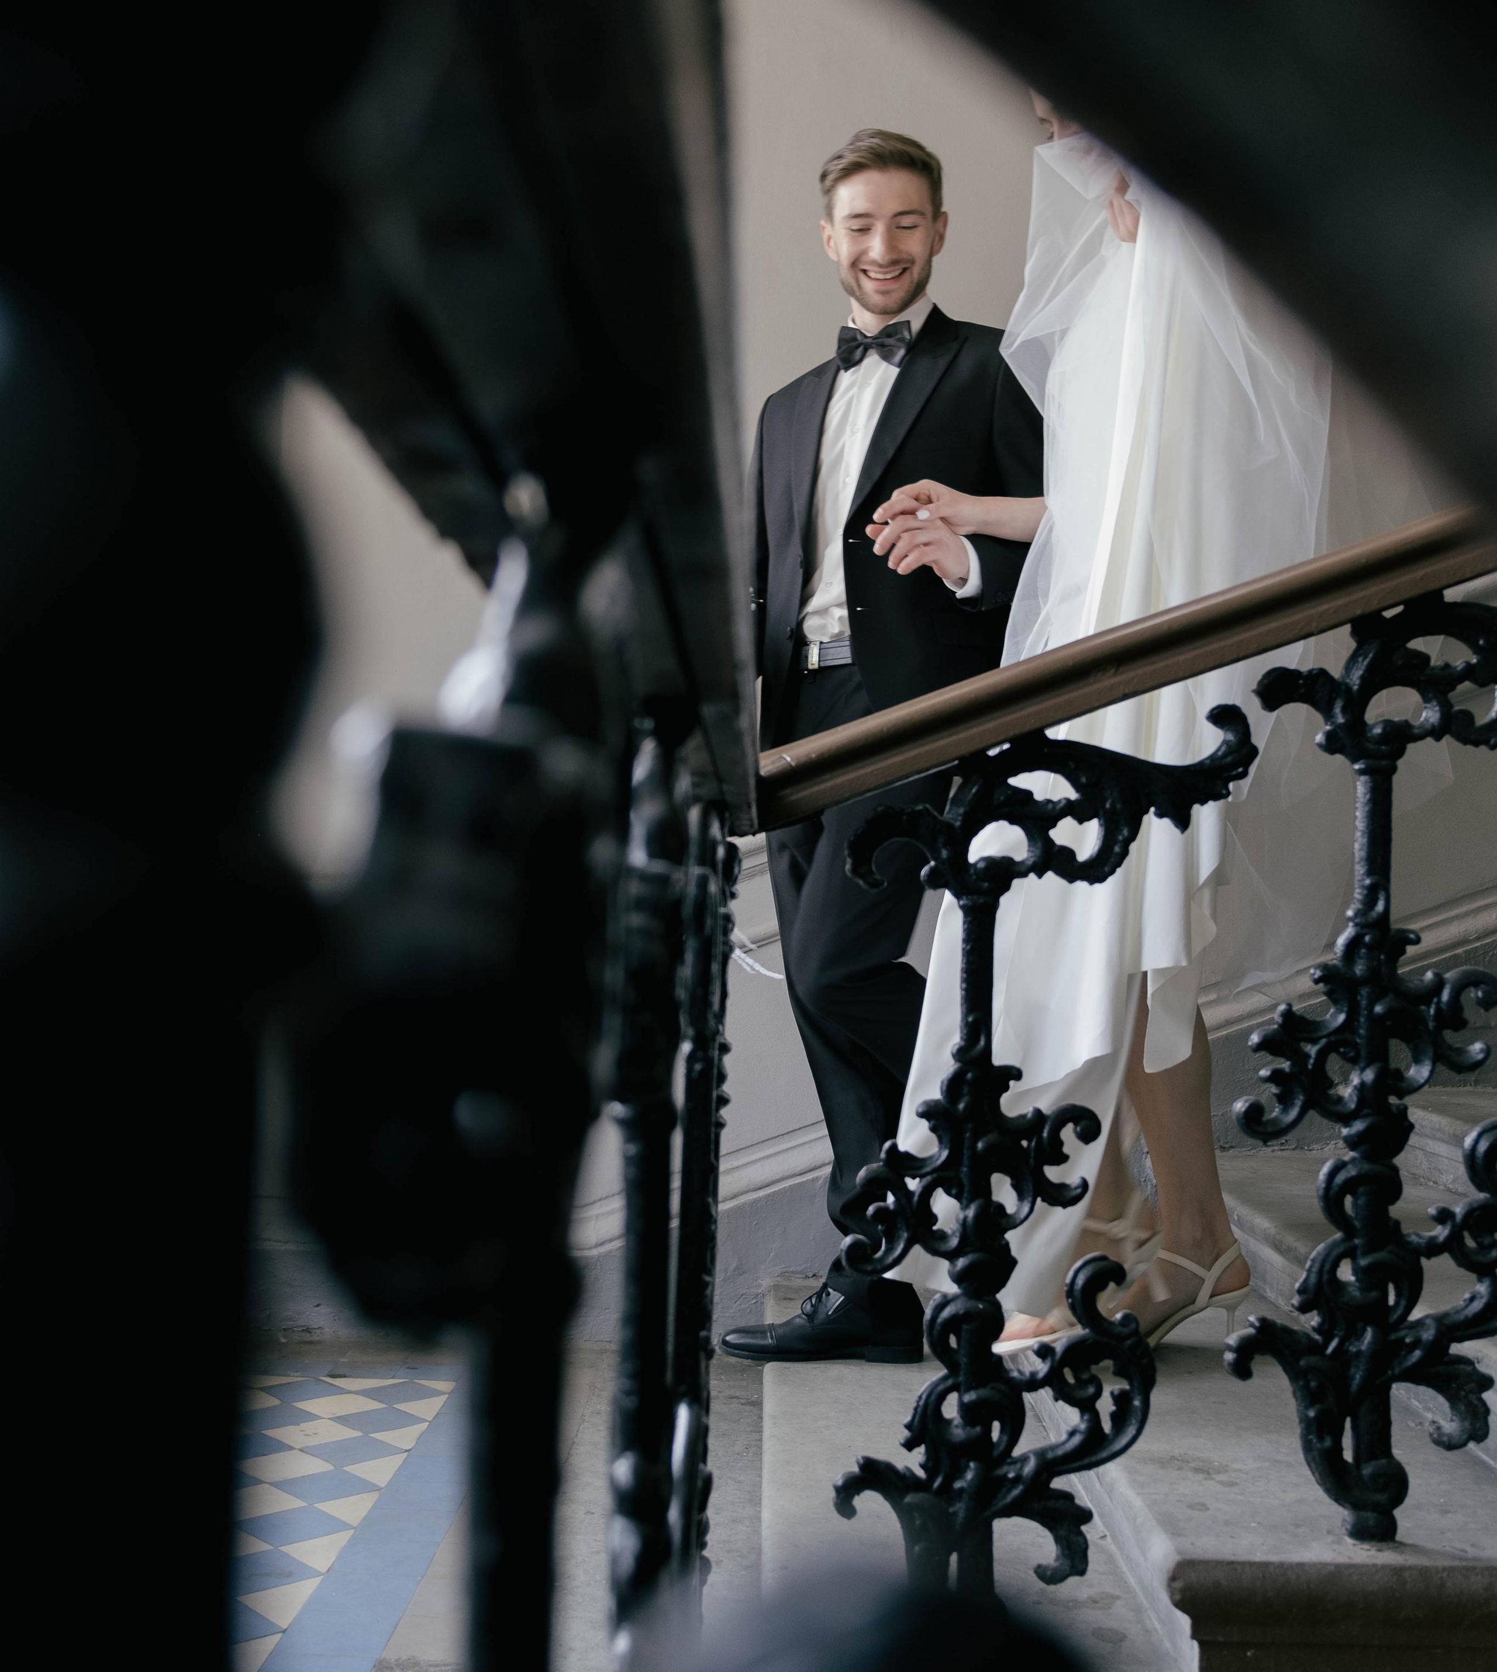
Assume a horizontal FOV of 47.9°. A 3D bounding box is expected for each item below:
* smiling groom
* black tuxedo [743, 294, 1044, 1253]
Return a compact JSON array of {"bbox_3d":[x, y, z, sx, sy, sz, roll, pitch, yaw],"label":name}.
[{"bbox_3d":[0.205,-0.148,2.460,0.540,1.800,0.470,-2,-5,38],"label":"smiling groom"},{"bbox_3d":[0.225,-0.095,2.470,0.520,1.390,0.400,-2,-5,38],"label":"black tuxedo"}]

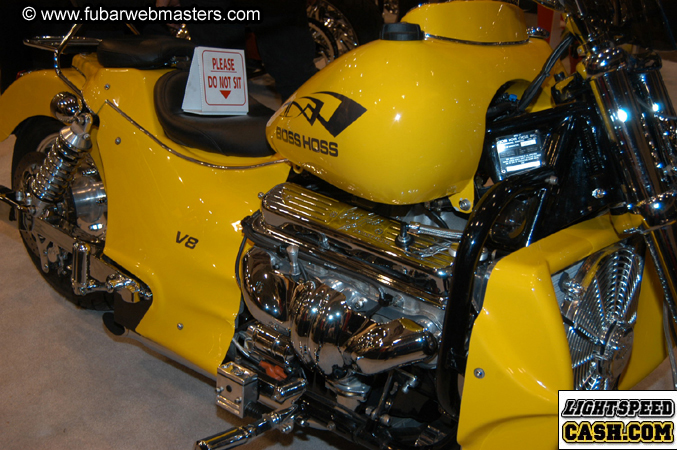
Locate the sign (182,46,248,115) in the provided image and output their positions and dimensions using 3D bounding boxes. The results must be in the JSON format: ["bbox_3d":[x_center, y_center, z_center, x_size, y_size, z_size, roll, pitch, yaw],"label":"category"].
[{"bbox_3d":[-0.306,-0.371,2.170,0.078,0.167,0.172,17,18,34],"label":"sign"}]

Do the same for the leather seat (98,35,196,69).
[{"bbox_3d":[-0.475,-0.464,2.284,0.300,0.095,0.265,20,25,36],"label":"leather seat"}]

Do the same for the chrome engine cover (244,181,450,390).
[{"bbox_3d":[0.014,0.136,1.690,0.520,0.330,0.210,20,25,36],"label":"chrome engine cover"}]

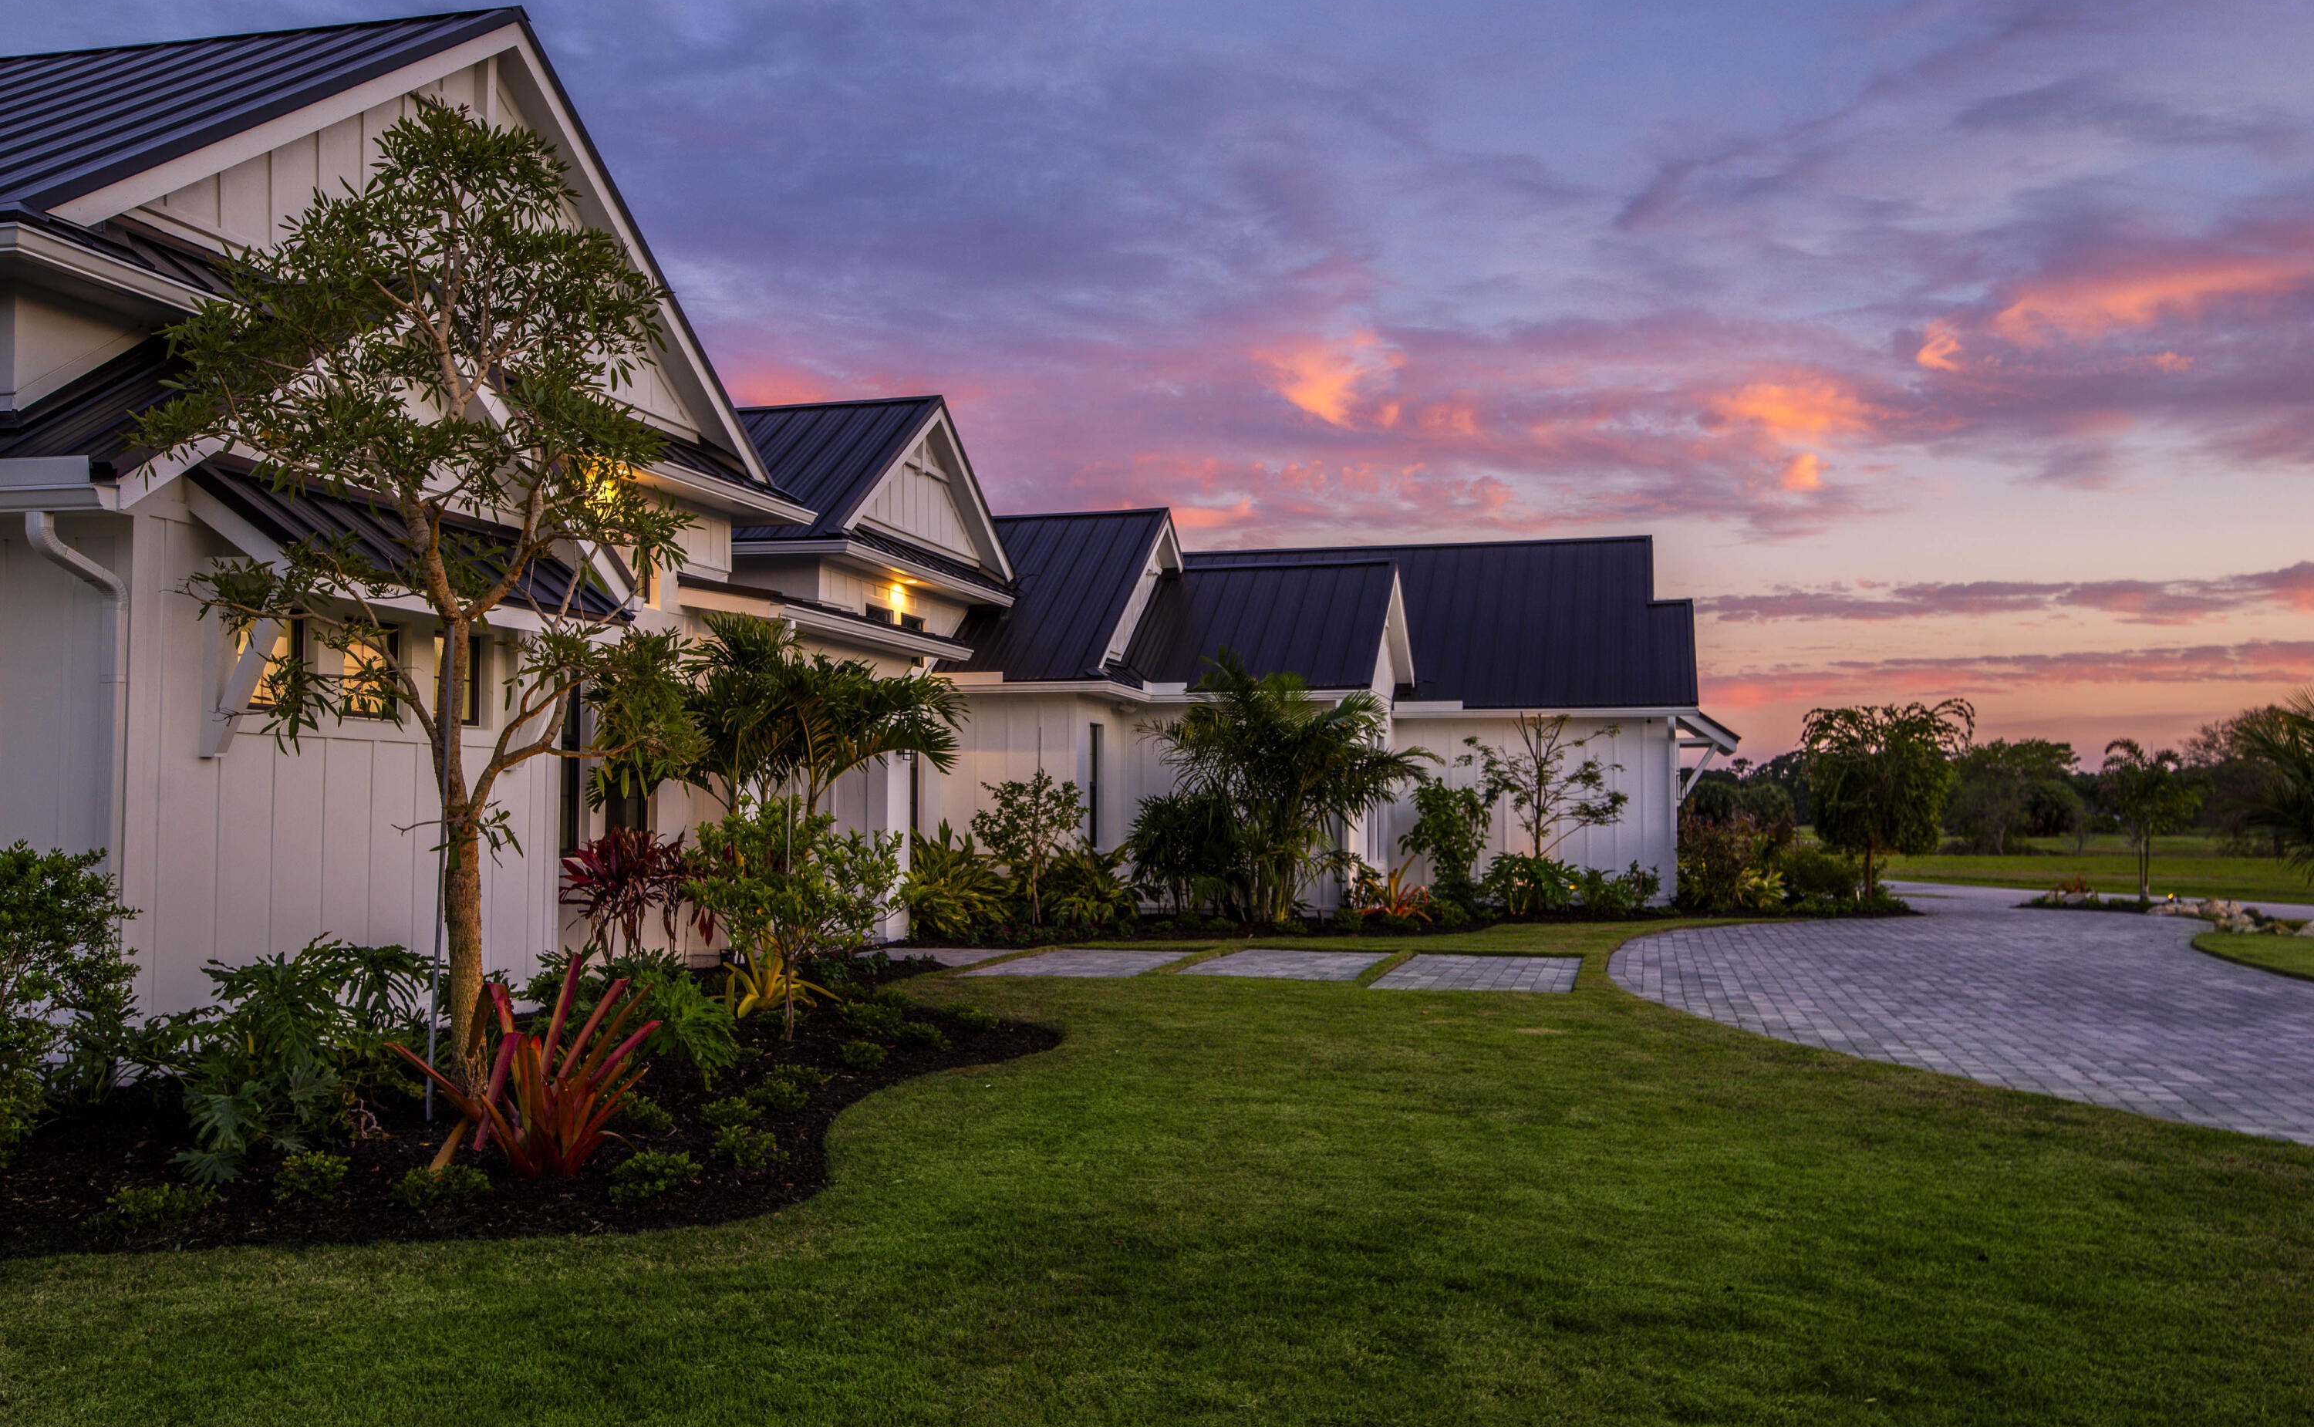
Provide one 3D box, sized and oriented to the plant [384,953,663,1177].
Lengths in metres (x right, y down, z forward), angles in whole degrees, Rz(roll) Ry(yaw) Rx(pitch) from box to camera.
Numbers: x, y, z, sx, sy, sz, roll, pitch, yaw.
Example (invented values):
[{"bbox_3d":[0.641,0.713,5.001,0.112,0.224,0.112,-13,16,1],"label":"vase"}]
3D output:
[{"bbox_3d":[-2.340,1.295,7.120,0.990,0.820,0.930,0,-3,0],"label":"plant"}]

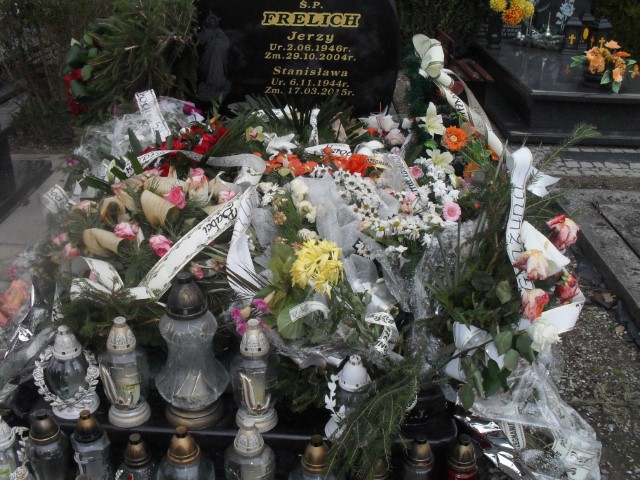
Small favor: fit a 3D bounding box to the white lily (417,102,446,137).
[{"bbox_3d":[0.383,-0.413,2.220,0.100,0.110,0.065,3,-1,5],"label":"white lily"}]

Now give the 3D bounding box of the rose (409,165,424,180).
[{"bbox_3d":[0.331,-0.232,2.220,0.055,0.052,0.045,-2,21,-6],"label":"rose"}]

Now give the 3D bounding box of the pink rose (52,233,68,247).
[{"bbox_3d":[-0.794,-0.002,1.980,0.044,0.038,0.042,4,21,11],"label":"pink rose"}]

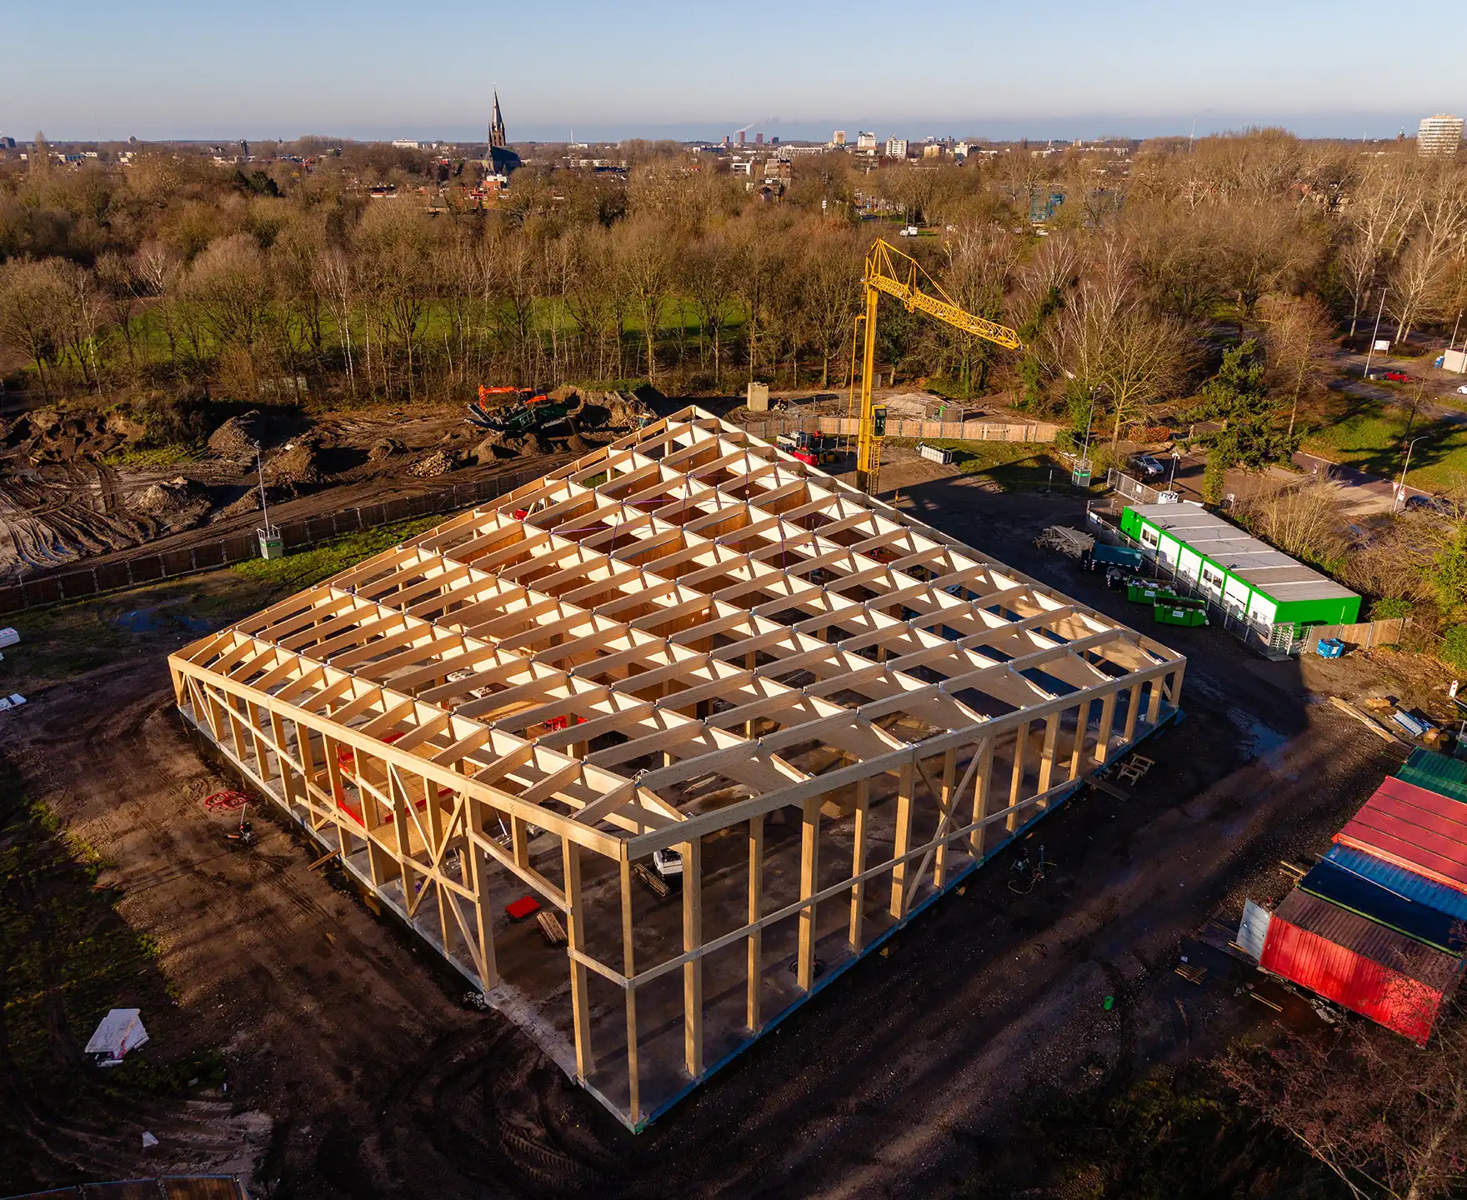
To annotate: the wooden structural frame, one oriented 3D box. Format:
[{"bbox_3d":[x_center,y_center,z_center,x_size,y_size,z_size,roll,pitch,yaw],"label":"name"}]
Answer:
[{"bbox_3d":[-3.264,1.285,63.082,41.400,11.500,41.500,-21,30,-41],"label":"wooden structural frame"}]

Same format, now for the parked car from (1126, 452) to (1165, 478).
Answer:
[{"bbox_3d":[41.850,-13.635,112.285,1.800,1.480,4.400,-10,25,-22],"label":"parked car"}]

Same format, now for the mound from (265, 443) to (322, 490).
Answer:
[{"bbox_3d":[-43.910,-13.568,110.080,5.600,3.000,6.500,0,23,0],"label":"mound"}]

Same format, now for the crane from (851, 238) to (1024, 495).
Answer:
[{"bbox_3d":[14.176,-14.232,85.204,4.000,23.400,35.500,-3,23,-8],"label":"crane"}]

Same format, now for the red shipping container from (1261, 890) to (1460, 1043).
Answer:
[{"bbox_3d":[24.622,14.306,43.753,2.440,2.600,6.060,-20,30,-40],"label":"red shipping container"}]

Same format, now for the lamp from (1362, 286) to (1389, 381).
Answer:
[{"bbox_3d":[89.204,-37.031,154.406,2.000,12.300,0.350,0,23,0],"label":"lamp"}]

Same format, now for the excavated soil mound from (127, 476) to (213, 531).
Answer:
[{"bbox_3d":[-51.470,-9.362,100.956,7.400,2.300,10.000,-12,25,-26],"label":"excavated soil mound"}]

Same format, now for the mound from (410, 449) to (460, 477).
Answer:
[{"bbox_3d":[-30.727,-14.136,113.592,5.100,1.400,6.200,-6,23,-14],"label":"mound"}]

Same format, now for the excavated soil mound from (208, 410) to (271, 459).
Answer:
[{"bbox_3d":[-54.443,-18.241,121.632,7.000,2.800,10.000,-10,25,-23],"label":"excavated soil mound"}]

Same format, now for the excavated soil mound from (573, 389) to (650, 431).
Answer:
[{"bbox_3d":[-14.840,-23.369,133.037,9.300,3.500,10.000,-2,23,-6],"label":"excavated soil mound"}]

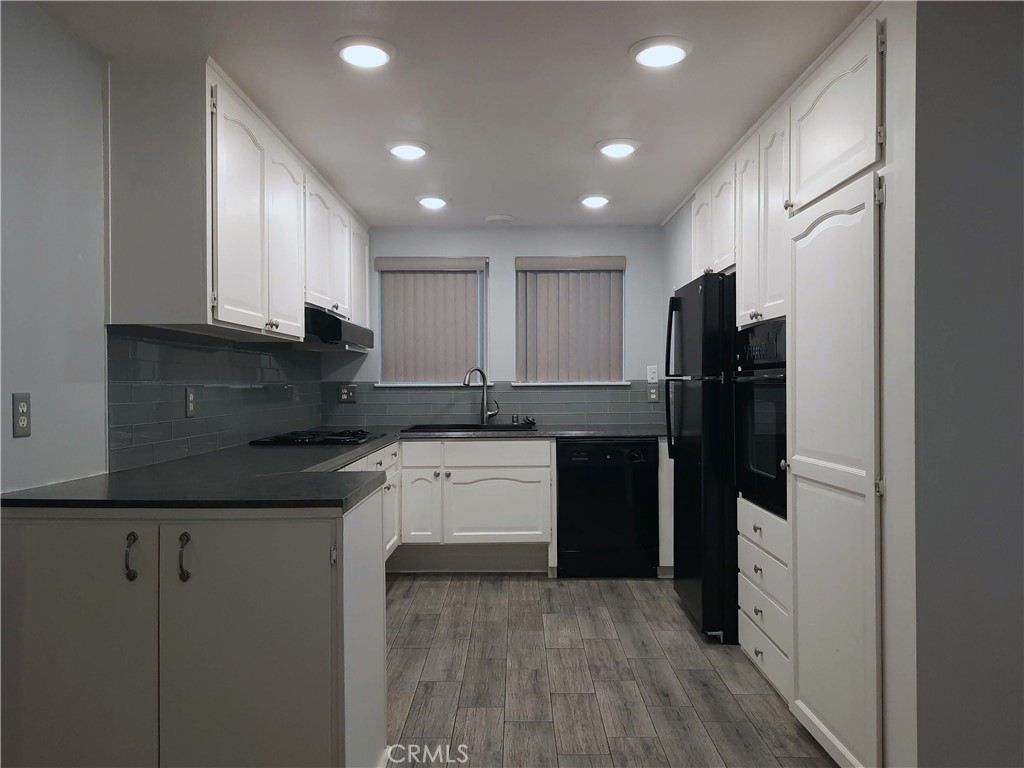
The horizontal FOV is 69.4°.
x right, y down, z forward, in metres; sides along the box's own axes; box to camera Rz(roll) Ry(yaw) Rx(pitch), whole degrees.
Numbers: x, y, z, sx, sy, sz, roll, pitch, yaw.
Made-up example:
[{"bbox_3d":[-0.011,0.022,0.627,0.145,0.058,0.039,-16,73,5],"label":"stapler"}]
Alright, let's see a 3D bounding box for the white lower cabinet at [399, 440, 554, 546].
[{"bbox_3d":[-0.204,0.634,4.659,0.914,0.618,0.610,0,1,0],"label":"white lower cabinet"}]

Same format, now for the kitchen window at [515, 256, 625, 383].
[{"bbox_3d":[0.406,-0.443,5.117,0.760,0.862,0.095,0,0,0],"label":"kitchen window"}]

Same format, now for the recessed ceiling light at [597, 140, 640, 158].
[{"bbox_3d":[0.482,-1.062,3.345,0.200,0.030,0.200,0,1,0],"label":"recessed ceiling light"}]

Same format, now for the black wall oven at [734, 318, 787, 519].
[{"bbox_3d":[1.248,0.112,2.947,0.574,0.718,0.604,0,0,0],"label":"black wall oven"}]

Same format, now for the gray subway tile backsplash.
[{"bbox_3d":[-0.152,0.041,3.773,2.356,0.495,2.633,0,0,0],"label":"gray subway tile backsplash"}]

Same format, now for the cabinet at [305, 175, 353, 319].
[{"bbox_3d":[-1.157,-0.715,4.035,0.351,0.658,0.990,0,0,0],"label":"cabinet"}]

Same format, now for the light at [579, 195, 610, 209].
[{"bbox_3d":[0.486,-1.071,4.319,0.200,0.030,0.200,0,1,0],"label":"light"}]

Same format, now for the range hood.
[{"bbox_3d":[-1.077,-0.276,3.976,0.505,0.165,0.780,0,0,0],"label":"range hood"}]

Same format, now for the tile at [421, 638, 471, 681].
[{"bbox_3d":[-0.289,1.223,3.271,0.176,0.012,0.487,0,0,0],"label":"tile"}]

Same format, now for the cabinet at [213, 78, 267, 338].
[{"bbox_3d":[-1.166,-0.622,2.728,0.352,0.843,0.534,0,0,0],"label":"cabinet"}]

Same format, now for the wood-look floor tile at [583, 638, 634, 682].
[{"bbox_3d":[0.410,1.186,3.178,0.171,0.010,0.469,0,0,0],"label":"wood-look floor tile"}]

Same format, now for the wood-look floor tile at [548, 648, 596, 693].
[{"bbox_3d":[0.237,1.187,3.067,0.171,0.010,0.469,0,0,0],"label":"wood-look floor tile"}]

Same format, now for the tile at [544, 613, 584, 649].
[{"bbox_3d":[0.240,1.186,3.539,0.171,0.010,0.469,0,0,0],"label":"tile"}]

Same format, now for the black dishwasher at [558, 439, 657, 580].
[{"bbox_3d":[0.582,0.757,4.771,0.605,0.840,0.600,0,0,0],"label":"black dishwasher"}]

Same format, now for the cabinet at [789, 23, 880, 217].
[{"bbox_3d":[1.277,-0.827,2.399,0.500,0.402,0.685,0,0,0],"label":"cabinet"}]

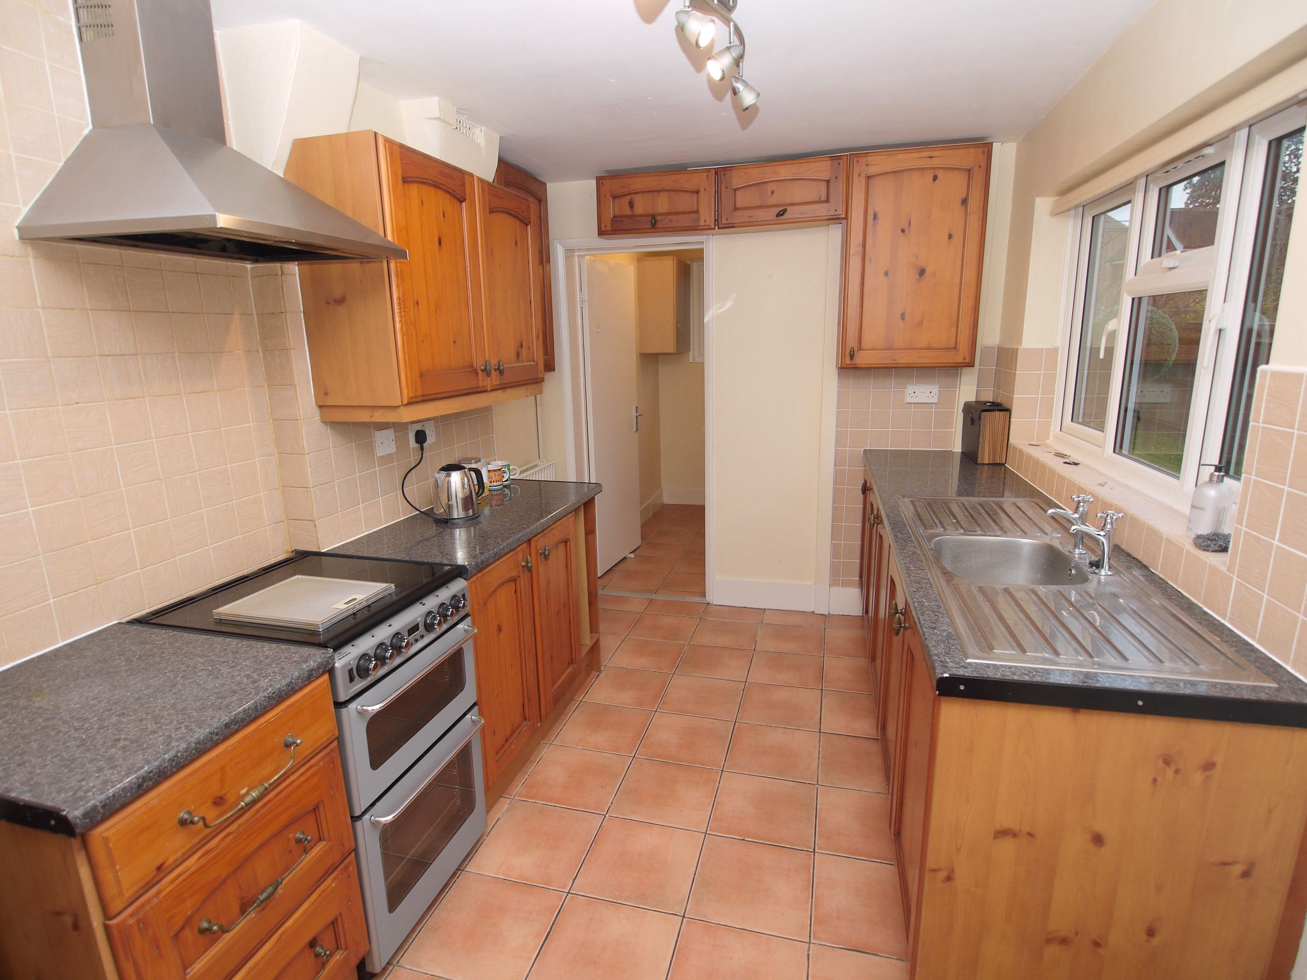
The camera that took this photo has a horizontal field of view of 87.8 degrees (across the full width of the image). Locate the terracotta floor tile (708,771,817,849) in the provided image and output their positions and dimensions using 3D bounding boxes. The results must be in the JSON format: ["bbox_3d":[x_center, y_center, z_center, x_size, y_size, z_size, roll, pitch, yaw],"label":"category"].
[{"bbox_3d":[0.368,1.052,2.248,0.327,0.010,0.327,2,13,15],"label":"terracotta floor tile"}]

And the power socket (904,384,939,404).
[{"bbox_3d":[1.355,-0.481,3.431,0.148,0.087,0.012,2,13,15],"label":"power socket"}]

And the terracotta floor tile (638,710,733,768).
[{"bbox_3d":[0.133,0.969,2.644,0.327,0.010,0.327,2,13,15],"label":"terracotta floor tile"}]

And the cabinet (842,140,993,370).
[{"bbox_3d":[1.207,-1.062,3.200,0.600,0.945,0.235,3,13,15],"label":"cabinet"}]

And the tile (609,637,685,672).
[{"bbox_3d":[-0.021,0.806,3.319,0.325,0.010,0.325,2,13,15],"label":"tile"}]

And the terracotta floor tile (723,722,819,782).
[{"bbox_3d":[0.453,0.986,2.558,0.328,0.010,0.328,3,13,15],"label":"terracotta floor tile"}]

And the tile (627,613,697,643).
[{"bbox_3d":[0.059,0.741,3.644,0.328,0.010,0.328,3,13,15],"label":"tile"}]

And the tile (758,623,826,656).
[{"bbox_3d":[0.706,0.770,3.497,0.327,0.010,0.327,2,13,15],"label":"tile"}]

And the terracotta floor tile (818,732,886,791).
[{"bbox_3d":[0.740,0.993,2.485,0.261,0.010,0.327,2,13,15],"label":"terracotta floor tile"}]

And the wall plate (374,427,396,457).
[{"bbox_3d":[-0.924,-0.165,2.348,0.010,0.087,0.090,2,13,15],"label":"wall plate"}]

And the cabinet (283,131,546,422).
[{"bbox_3d":[-0.724,-0.678,2.374,0.295,0.769,1.002,2,13,15],"label":"cabinet"}]

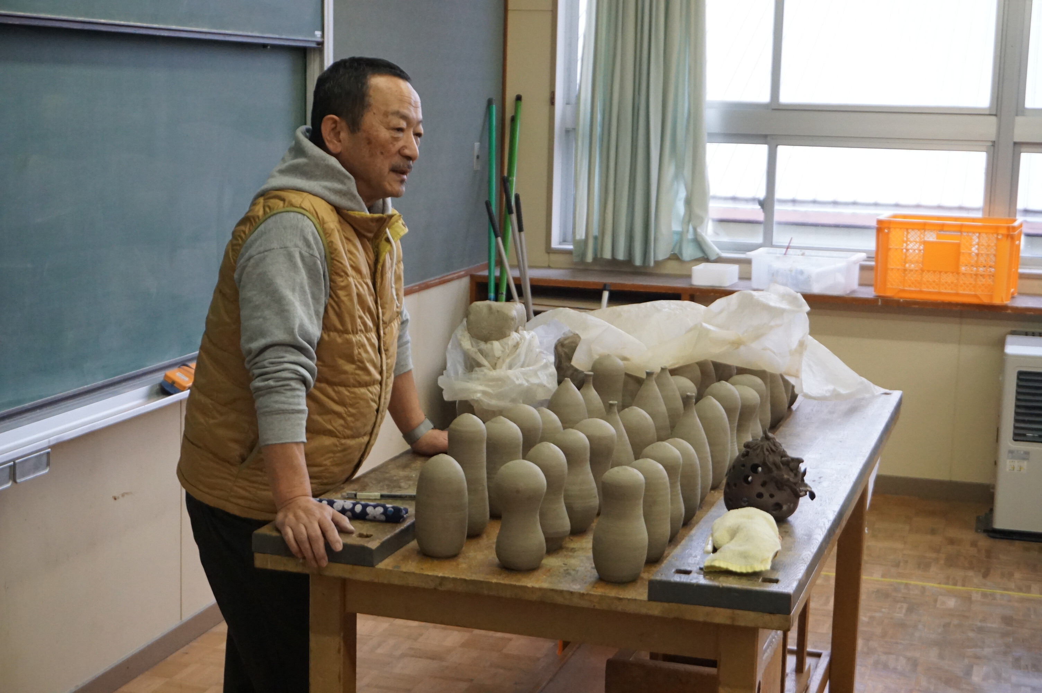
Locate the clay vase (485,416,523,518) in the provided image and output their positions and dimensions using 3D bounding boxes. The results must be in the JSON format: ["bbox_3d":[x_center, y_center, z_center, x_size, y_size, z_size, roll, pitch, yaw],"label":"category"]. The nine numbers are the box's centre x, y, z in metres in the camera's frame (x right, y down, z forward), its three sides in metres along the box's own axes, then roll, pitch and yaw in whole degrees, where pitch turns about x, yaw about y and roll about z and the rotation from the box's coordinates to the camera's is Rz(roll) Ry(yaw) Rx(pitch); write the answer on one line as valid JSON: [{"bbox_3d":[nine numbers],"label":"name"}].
[{"bbox_3d":[-0.038,0.221,2.950,0.085,0.184,0.085,1,9,0],"label":"clay vase"}]

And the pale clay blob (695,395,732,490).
[{"bbox_3d":[0.373,0.190,3.178,0.092,0.186,0.092,4,10,18],"label":"pale clay blob"}]

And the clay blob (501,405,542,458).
[{"bbox_3d":[-0.004,0.202,3.053,0.090,0.189,0.090,4,10,18],"label":"clay blob"}]

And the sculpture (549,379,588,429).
[{"bbox_3d":[0.095,0.159,3.290,0.089,0.190,0.089,4,9,18],"label":"sculpture"}]

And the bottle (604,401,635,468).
[{"bbox_3d":[0.178,0.198,3.109,0.094,0.187,0.094,4,10,18],"label":"bottle"}]

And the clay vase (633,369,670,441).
[{"bbox_3d":[0.265,0.152,3.301,0.096,0.207,0.096,4,9,18],"label":"clay vase"}]

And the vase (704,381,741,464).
[{"bbox_3d":[0.417,0.167,3.307,0.088,0.193,0.088,4,10,18],"label":"vase"}]

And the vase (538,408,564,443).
[{"bbox_3d":[0.039,0.200,3.105,0.086,0.165,0.086,4,9,18],"label":"vase"}]

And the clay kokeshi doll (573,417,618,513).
[{"bbox_3d":[0.135,0.222,2.979,0.090,0.179,0.090,1,9,0],"label":"clay kokeshi doll"}]

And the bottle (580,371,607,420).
[{"bbox_3d":[0.140,0.151,3.333,0.088,0.195,0.088,4,9,18],"label":"bottle"}]

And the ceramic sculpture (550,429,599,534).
[{"bbox_3d":[0.086,0.239,2.839,0.102,0.187,0.102,1,9,0],"label":"ceramic sculpture"}]

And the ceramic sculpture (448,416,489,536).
[{"bbox_3d":[-0.095,0.223,2.793,0.081,0.213,0.081,1,9,0],"label":"ceramic sculpture"}]

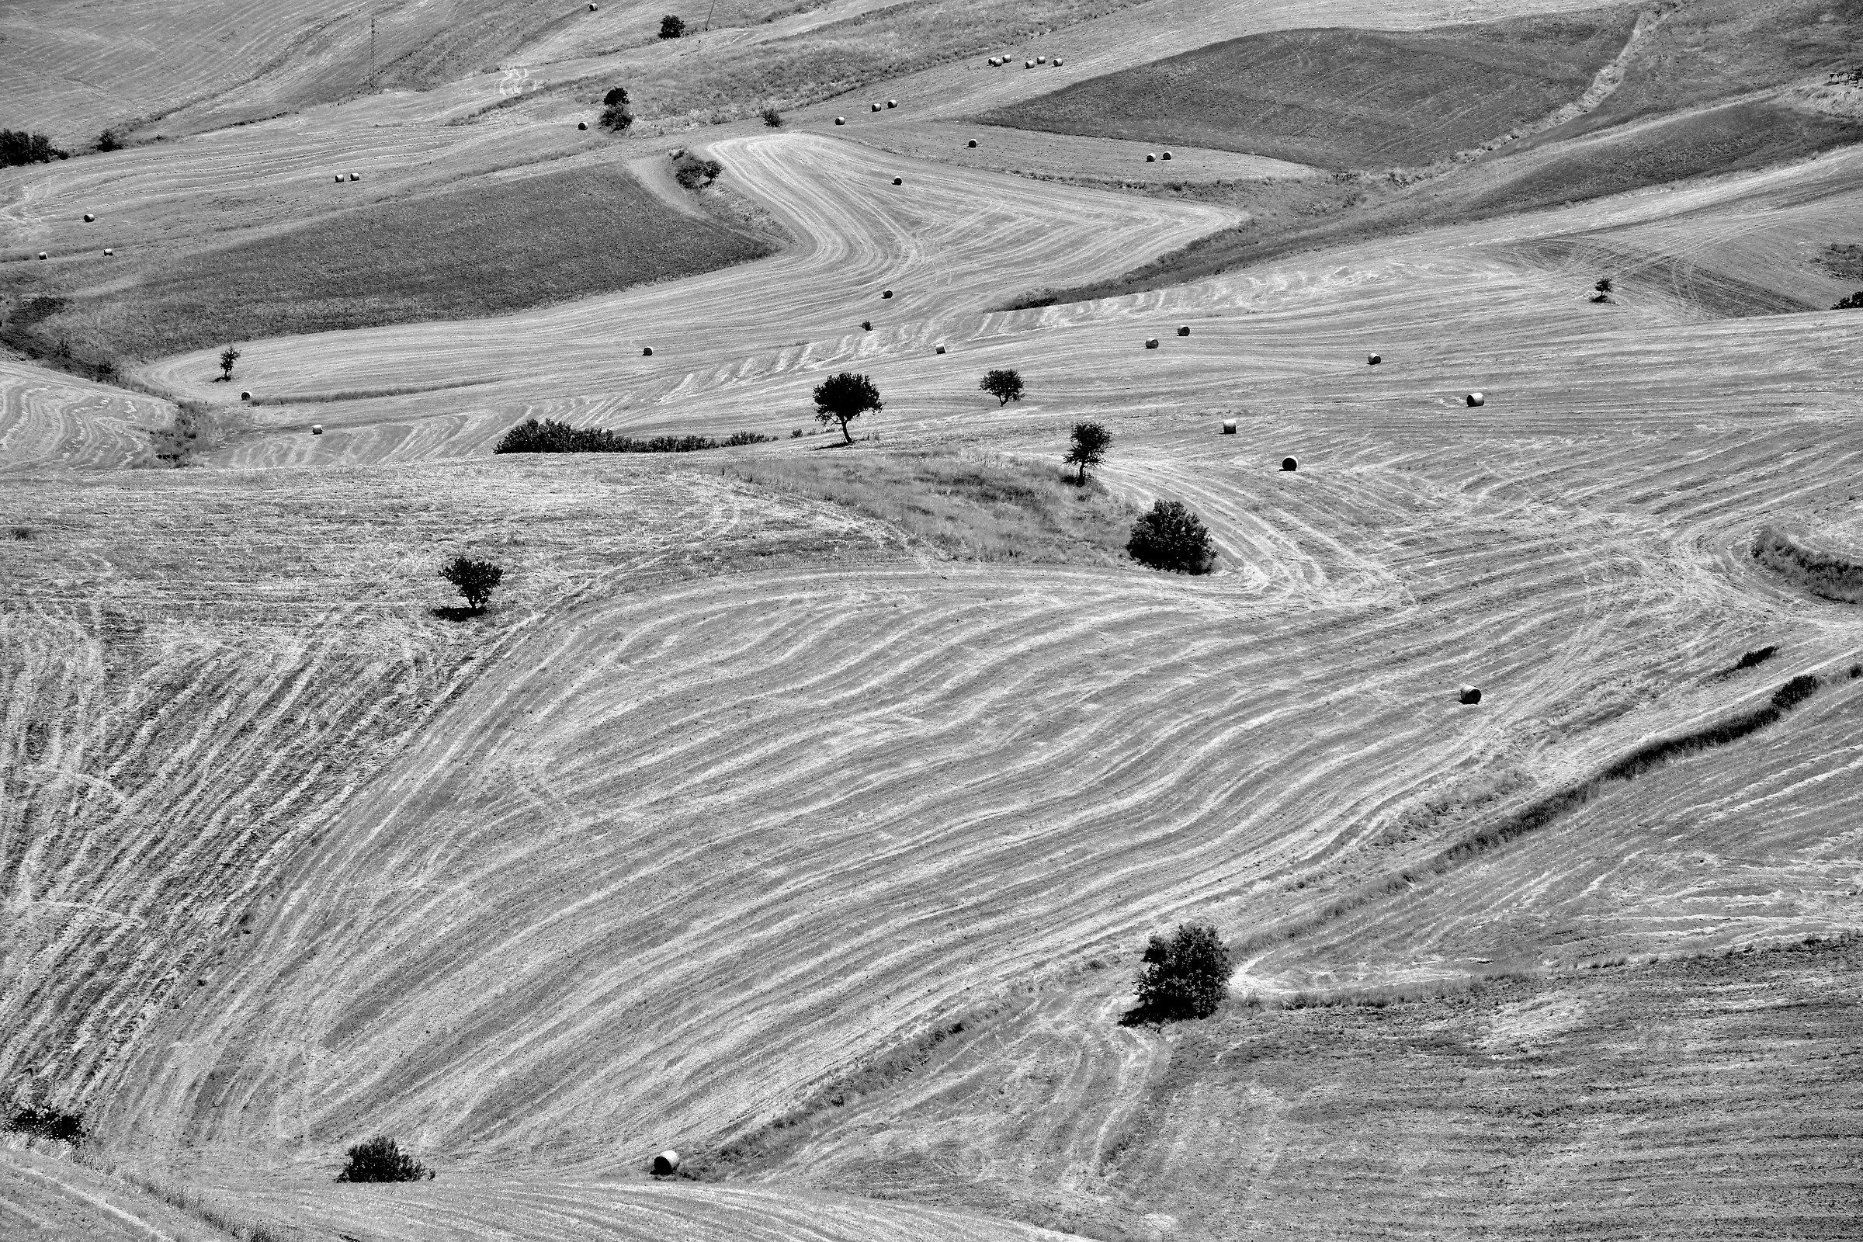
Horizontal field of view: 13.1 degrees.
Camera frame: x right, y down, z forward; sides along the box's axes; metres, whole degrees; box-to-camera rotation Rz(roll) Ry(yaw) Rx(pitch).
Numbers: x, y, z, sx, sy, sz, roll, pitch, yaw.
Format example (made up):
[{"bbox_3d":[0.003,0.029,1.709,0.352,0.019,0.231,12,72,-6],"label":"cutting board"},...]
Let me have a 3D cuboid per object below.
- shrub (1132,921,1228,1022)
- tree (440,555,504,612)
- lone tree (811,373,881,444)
[{"bbox_3d":[21.231,29.587,685.000,8.222,7.536,7.811,0,10,0],"label":"shrub"},{"bbox_3d":[-45.645,-3.751,805.000,6.346,5.208,6.028,0,10,0],"label":"tree"},{"bbox_3d":[-9.612,-24.287,925.000,7.789,7.880,7.399,0,10,0],"label":"lone tree"}]

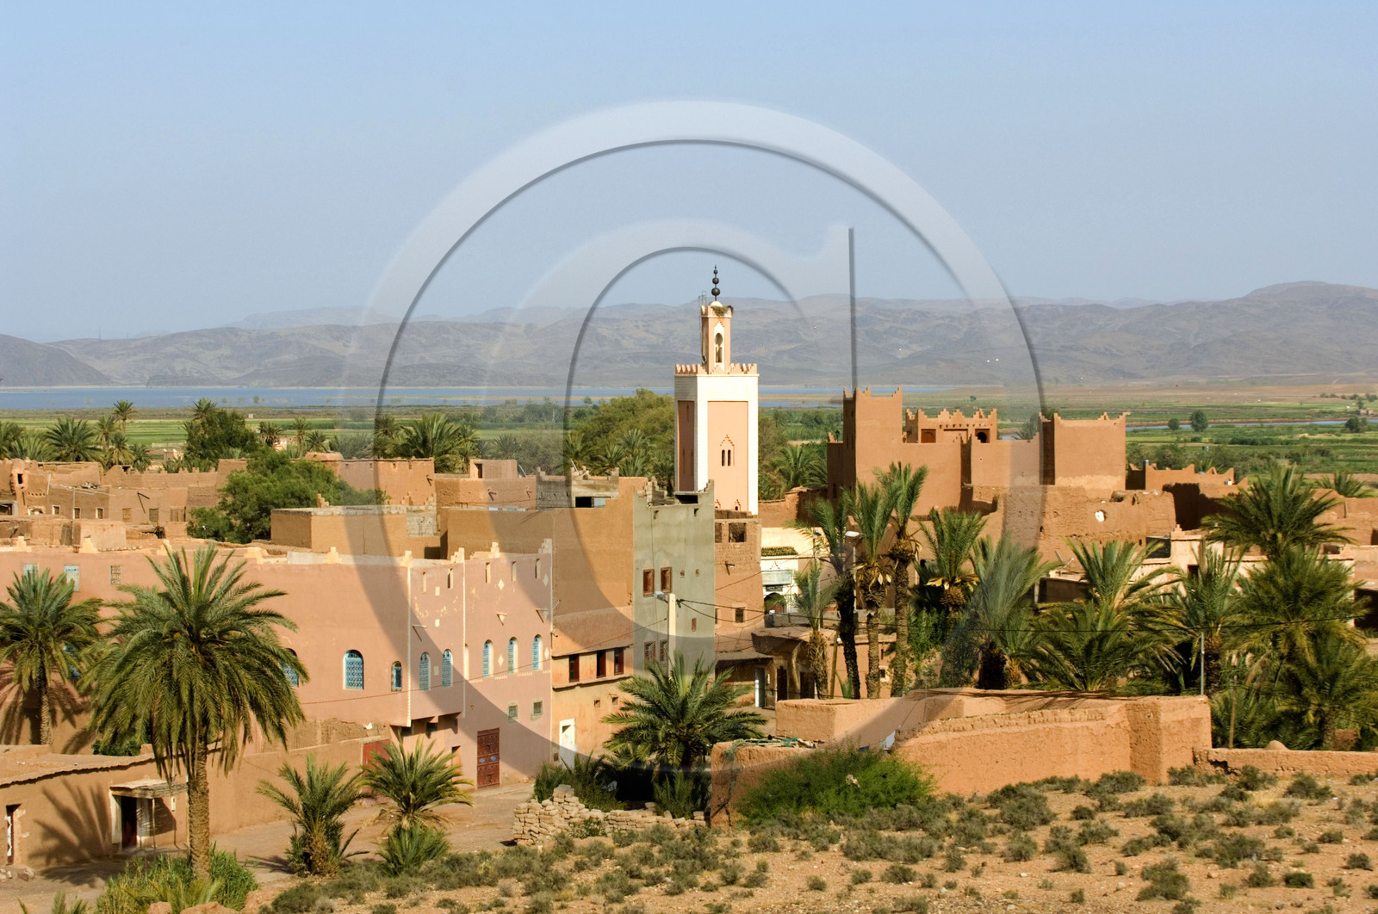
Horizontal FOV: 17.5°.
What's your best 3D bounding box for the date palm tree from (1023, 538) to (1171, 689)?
[{"bbox_3d":[19.522,8.112,214.000,7.260,8.340,7.040,0,1,0],"label":"date palm tree"}]

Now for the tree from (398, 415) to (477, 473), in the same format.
[{"bbox_3d":[-19.190,2.455,340.000,6.380,11.540,6.190,0,1,0],"label":"tree"}]

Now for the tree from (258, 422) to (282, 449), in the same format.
[{"bbox_3d":[-82.499,-2.735,880.089,4.800,8.300,4.800,0,1,0],"label":"tree"}]

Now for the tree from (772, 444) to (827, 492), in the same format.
[{"bbox_3d":[8.961,3.646,365.000,5.010,9.490,4.860,0,1,0],"label":"tree"}]

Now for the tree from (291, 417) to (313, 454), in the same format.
[{"bbox_3d":[-73.447,-3.683,850.000,4.400,7.700,4.400,0,1,0],"label":"tree"}]

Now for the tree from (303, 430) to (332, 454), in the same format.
[{"bbox_3d":[-70.583,-1.413,850.078,5.200,7.200,5.200,0,1,0],"label":"tree"}]

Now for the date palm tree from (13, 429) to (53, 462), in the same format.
[{"bbox_3d":[-86.554,0.878,590.097,5.500,9.000,5.500,0,1,0],"label":"date palm tree"}]

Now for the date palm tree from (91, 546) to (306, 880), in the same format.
[{"bbox_3d":[-17.048,8.926,155.500,7.400,11.600,7.300,0,1,0],"label":"date palm tree"}]

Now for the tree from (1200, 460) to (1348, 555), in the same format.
[{"bbox_3d":[29.542,6.047,225.124,7.300,11.500,7.300,0,1,0],"label":"tree"}]

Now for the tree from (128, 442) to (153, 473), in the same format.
[{"bbox_3d":[-83.390,1.790,680.086,4.200,8.000,4.200,0,1,0],"label":"tree"}]

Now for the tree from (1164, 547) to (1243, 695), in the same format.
[{"bbox_3d":[24.056,8.479,208.093,4.700,8.600,4.700,0,1,0],"label":"tree"}]

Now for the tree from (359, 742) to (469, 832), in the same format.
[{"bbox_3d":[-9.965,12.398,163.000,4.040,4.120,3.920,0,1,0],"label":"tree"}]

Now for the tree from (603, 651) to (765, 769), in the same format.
[{"bbox_3d":[-0.203,11.050,187.000,6.750,5.850,6.550,0,1,0],"label":"tree"}]

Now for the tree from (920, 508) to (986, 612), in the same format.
[{"bbox_3d":[14.004,7.501,237.000,3.540,9.580,3.430,0,1,0],"label":"tree"}]

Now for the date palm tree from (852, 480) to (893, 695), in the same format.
[{"bbox_3d":[9.466,7.390,230.000,2.380,12.180,2.310,0,1,0],"label":"date palm tree"}]

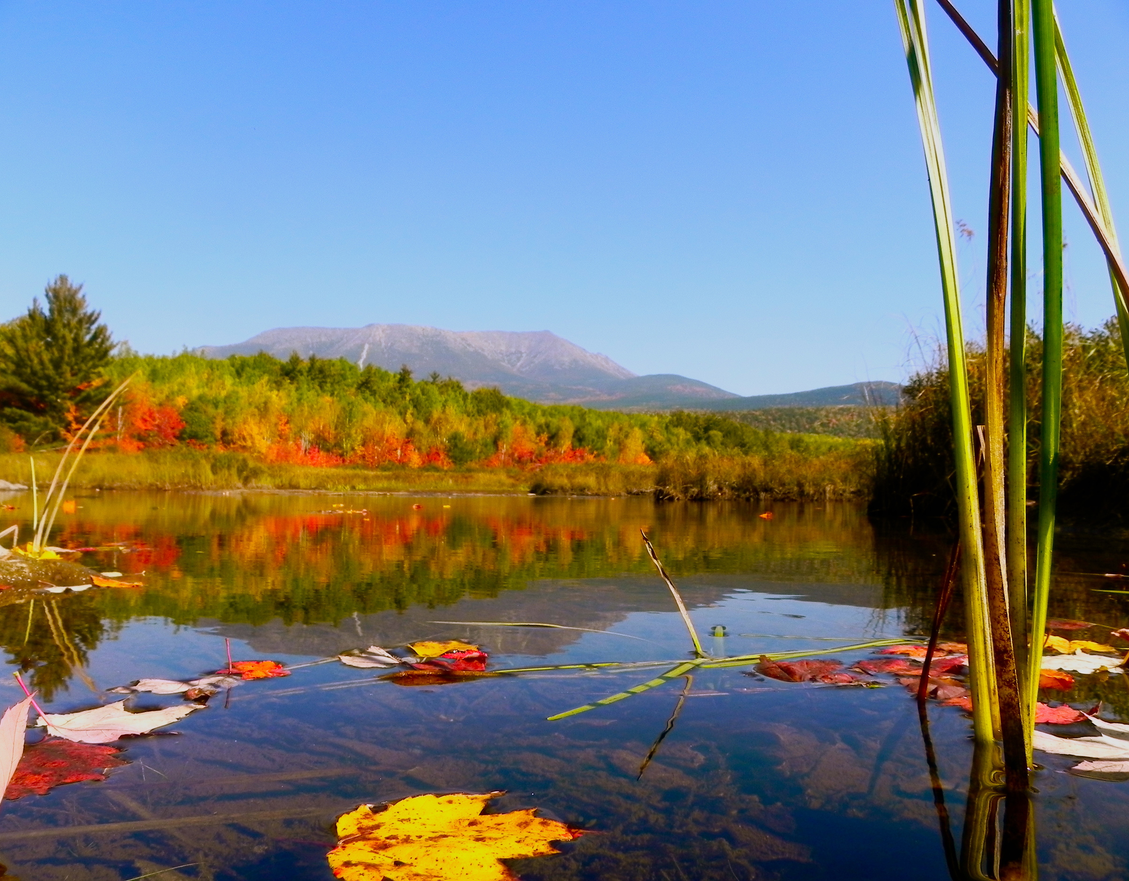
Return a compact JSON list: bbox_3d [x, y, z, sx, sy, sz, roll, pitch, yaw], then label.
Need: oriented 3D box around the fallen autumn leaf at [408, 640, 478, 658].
[{"bbox_3d":[-0.105,0.176,0.755,0.062,0.011,0.059,0,-3,0],"label":"fallen autumn leaf"}]

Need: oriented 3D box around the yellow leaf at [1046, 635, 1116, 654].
[{"bbox_3d":[0.467,0.182,0.803,0.073,0.014,0.067,0,-3,0],"label":"yellow leaf"}]

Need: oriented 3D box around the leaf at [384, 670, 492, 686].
[{"bbox_3d":[-0.093,0.176,0.663,0.084,0.008,0.053,0,-3,0],"label":"leaf"}]

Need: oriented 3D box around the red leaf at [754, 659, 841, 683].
[{"bbox_3d":[0.184,0.175,0.688,0.076,0.011,0.073,0,-3,0],"label":"red leaf"}]

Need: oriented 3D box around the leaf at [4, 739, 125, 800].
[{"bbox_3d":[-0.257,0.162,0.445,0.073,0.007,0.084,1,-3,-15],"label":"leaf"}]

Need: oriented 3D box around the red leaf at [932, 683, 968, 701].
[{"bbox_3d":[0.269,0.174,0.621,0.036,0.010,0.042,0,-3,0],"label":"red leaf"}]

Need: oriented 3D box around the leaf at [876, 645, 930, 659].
[{"bbox_3d":[0.303,0.182,0.768,0.059,0.010,0.056,0,-3,0],"label":"leaf"}]

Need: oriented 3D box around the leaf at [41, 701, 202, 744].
[{"bbox_3d":[-0.274,0.165,0.537,0.084,0.010,0.087,-1,-3,19],"label":"leaf"}]

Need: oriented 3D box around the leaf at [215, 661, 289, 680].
[{"bbox_3d":[-0.242,0.174,0.681,0.059,0.008,0.064,0,-3,0],"label":"leaf"}]

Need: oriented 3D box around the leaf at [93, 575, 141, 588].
[{"bbox_3d":[-0.650,0.200,1.262,0.077,0.015,0.059,0,-3,0],"label":"leaf"}]

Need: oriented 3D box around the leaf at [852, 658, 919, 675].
[{"bbox_3d":[0.255,0.177,0.705,0.053,0.011,0.059,0,-3,0],"label":"leaf"}]

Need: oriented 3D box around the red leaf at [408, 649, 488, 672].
[{"bbox_3d":[-0.093,0.174,0.716,0.062,0.014,0.064,0,-3,0],"label":"red leaf"}]

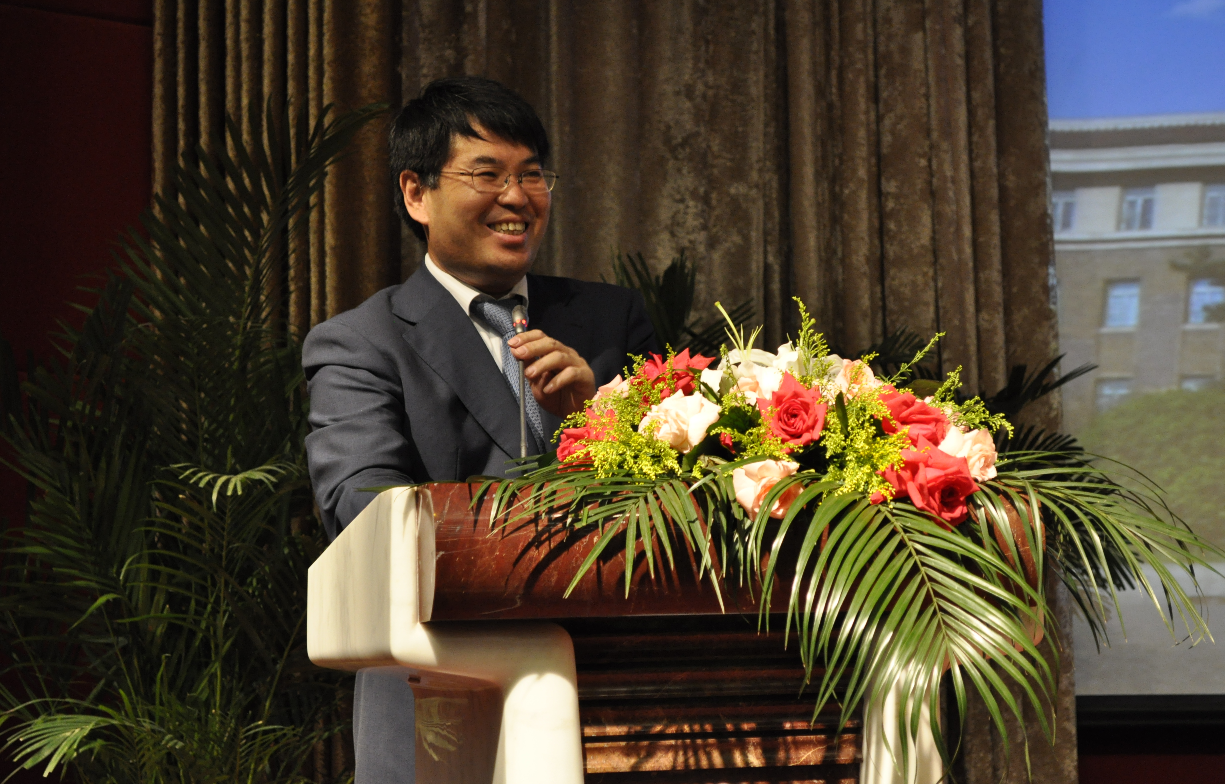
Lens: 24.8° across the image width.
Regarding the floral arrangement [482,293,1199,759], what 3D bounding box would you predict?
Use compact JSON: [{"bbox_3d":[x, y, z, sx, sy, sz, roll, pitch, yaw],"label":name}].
[{"bbox_3d":[0.262,0.158,3.120,0.800,0.520,0.470,1,-7,-20],"label":"floral arrangement"}]

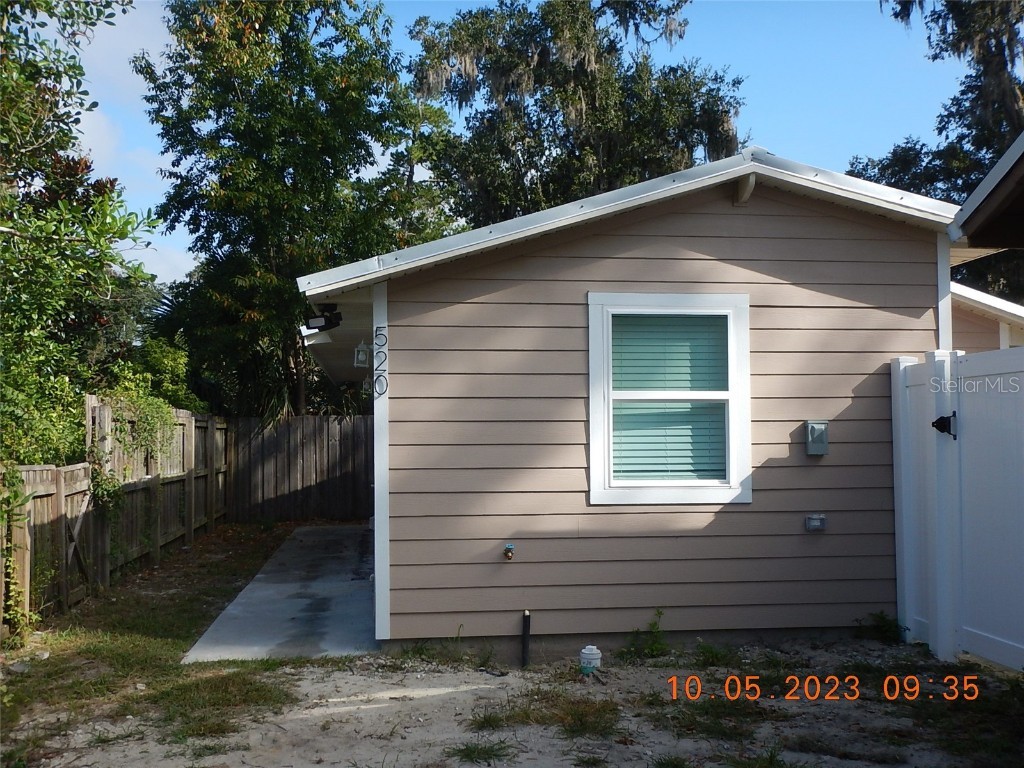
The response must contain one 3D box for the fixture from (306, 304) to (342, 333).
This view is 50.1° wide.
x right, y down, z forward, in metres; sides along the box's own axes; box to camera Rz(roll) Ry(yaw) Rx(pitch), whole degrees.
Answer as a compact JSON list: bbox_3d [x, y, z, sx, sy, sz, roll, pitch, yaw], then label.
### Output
[{"bbox_3d":[-1.302,-0.455,7.600,0.210,0.185,0.160,-1,-3,17],"label":"fixture"}]

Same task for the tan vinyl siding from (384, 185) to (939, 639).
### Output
[{"bbox_3d":[1.093,0.150,7.451,3.850,3.060,0.120,0,-3,-7],"label":"tan vinyl siding"}]

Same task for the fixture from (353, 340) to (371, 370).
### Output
[{"bbox_3d":[-1.280,-0.258,9.400,0.170,0.265,0.135,0,-3,-7],"label":"fixture"}]

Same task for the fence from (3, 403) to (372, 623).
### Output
[{"bbox_3d":[-3.010,1.187,13.486,2.750,1.860,10.400,0,-3,-7],"label":"fence"}]

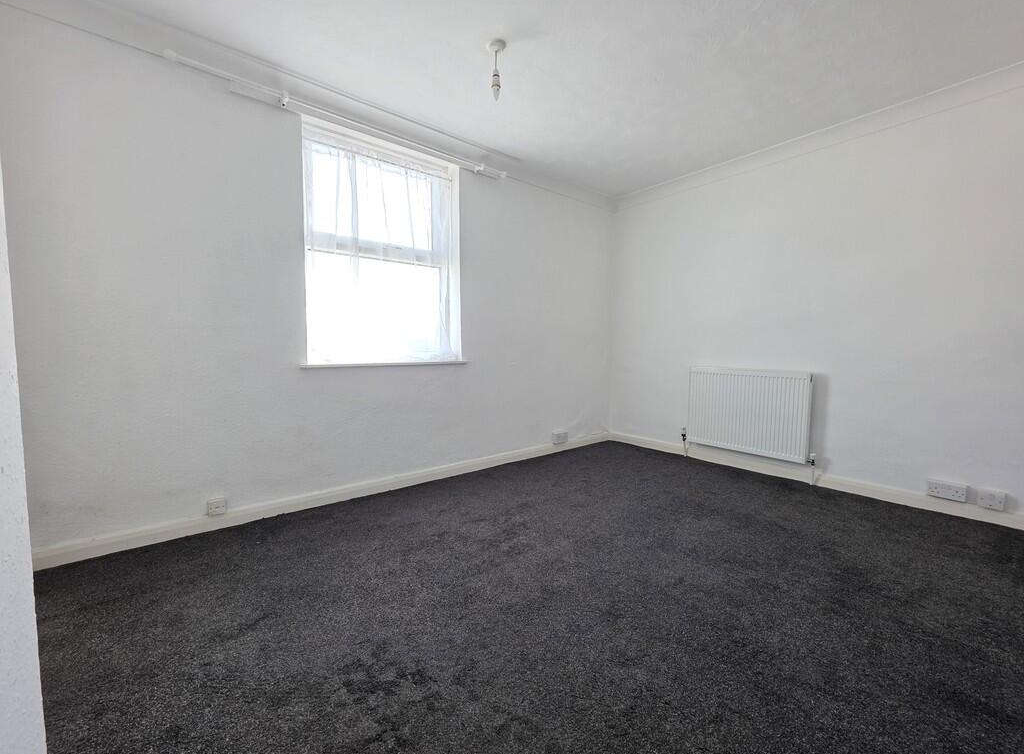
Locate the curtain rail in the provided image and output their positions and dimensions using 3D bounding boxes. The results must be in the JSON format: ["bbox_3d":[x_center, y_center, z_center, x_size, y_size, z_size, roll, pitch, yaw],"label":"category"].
[{"bbox_3d":[-0.794,-1.447,2.267,1.861,0.050,0.105,-3,5,-37],"label":"curtain rail"}]

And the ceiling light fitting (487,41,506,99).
[{"bbox_3d":[-0.068,-1.394,1.770,0.084,0.240,0.084,0,4,0],"label":"ceiling light fitting"}]

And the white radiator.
[{"bbox_3d":[1.716,0.249,2.843,0.085,0.602,0.785,-4,5,-41],"label":"white radiator"}]

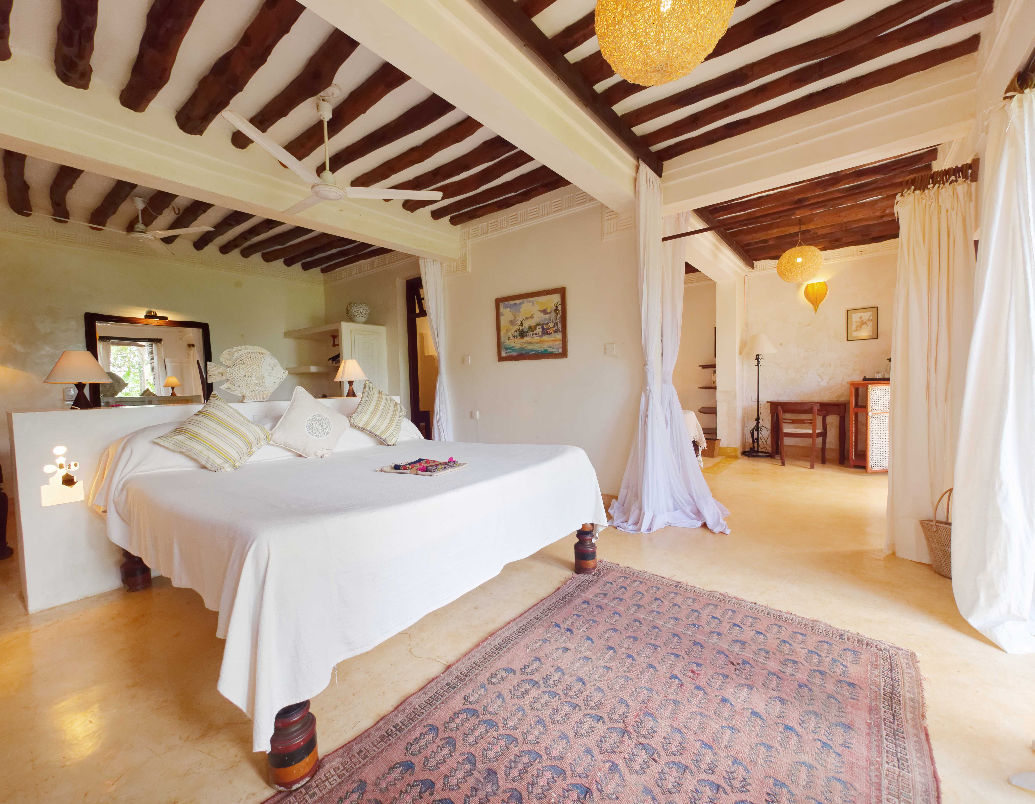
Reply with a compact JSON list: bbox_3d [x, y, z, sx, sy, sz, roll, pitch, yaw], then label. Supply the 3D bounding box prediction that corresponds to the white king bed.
[{"bbox_3d":[-0.869,0.589,2.465,2.151,0.891,1.932,1,4,40],"label":"white king bed"}]

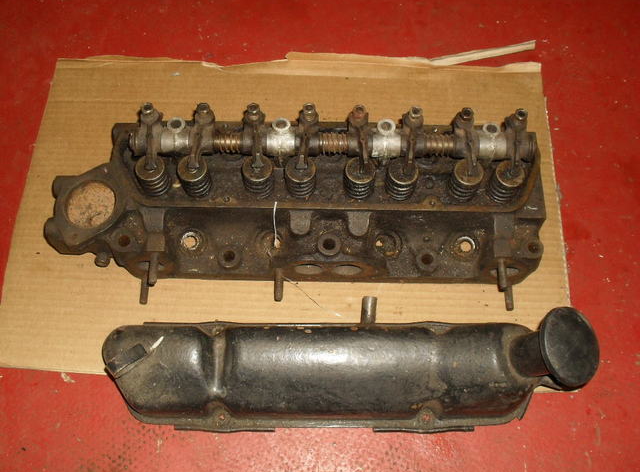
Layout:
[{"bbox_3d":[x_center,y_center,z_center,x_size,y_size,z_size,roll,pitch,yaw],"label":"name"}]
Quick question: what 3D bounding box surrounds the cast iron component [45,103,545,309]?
[{"bbox_3d":[-0.029,-0.031,0.619,0.479,0.122,0.178,1,65,0],"label":"cast iron component"}]

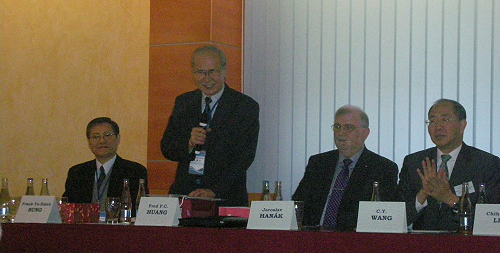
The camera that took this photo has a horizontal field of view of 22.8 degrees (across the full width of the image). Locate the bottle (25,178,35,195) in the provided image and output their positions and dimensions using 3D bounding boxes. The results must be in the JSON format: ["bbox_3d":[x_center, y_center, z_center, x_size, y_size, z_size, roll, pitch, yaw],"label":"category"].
[{"bbox_3d":[-1.139,0.377,6.413,0.056,0.220,0.056,-1,-4,32],"label":"bottle"}]

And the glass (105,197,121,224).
[{"bbox_3d":[-0.686,0.419,6.196,0.073,0.128,0.073,1,-4,0],"label":"glass"}]

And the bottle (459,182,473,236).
[{"bbox_3d":[0.923,0.352,5.327,0.058,0.226,0.058,1,-3,0],"label":"bottle"}]

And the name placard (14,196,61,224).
[{"bbox_3d":[-1.088,0.424,6.383,0.210,0.136,0.120,-1,-4,29],"label":"name placard"}]

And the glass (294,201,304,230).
[{"bbox_3d":[0.217,0.411,5.726,0.073,0.128,0.073,1,-4,0],"label":"glass"}]

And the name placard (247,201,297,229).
[{"bbox_3d":[0.105,0.410,5.764,0.210,0.132,0.135,0,-4,20],"label":"name placard"}]

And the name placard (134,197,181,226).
[{"bbox_3d":[-0.437,0.414,6.030,0.210,0.137,0.110,-1,-4,30],"label":"name placard"}]

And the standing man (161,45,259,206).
[{"bbox_3d":[-0.207,0.423,6.398,0.540,1.690,0.420,-1,-4,24],"label":"standing man"}]

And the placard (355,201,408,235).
[{"bbox_3d":[0.593,0.405,5.572,0.210,0.136,0.120,0,-4,18],"label":"placard"}]

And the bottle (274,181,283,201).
[{"bbox_3d":[0.132,0.373,5.910,0.058,0.226,0.058,1,-3,0],"label":"bottle"}]

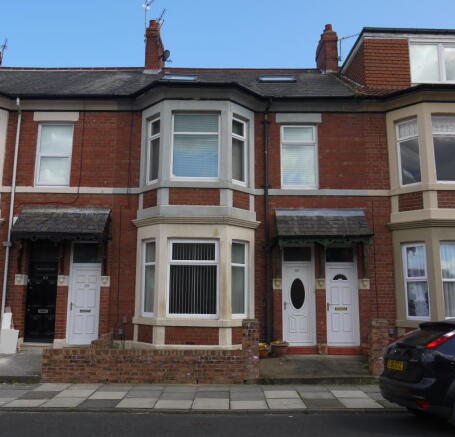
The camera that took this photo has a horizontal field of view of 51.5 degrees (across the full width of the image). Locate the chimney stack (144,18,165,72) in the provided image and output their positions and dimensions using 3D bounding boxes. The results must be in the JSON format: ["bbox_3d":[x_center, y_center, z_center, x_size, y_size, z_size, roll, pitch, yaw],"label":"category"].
[{"bbox_3d":[-2.569,-5.926,16.979,0.491,2.223,1.500,0,-10,0],"label":"chimney stack"}]

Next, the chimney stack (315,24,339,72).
[{"bbox_3d":[3.590,-5.837,16.985,0.414,1.971,1.600,0,-10,0],"label":"chimney stack"}]

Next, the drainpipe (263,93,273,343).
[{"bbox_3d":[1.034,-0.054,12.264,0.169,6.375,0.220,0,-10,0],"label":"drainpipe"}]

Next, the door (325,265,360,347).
[{"bbox_3d":[2.916,2.158,11.921,0.826,2.086,0.100,1,-8,0],"label":"door"}]

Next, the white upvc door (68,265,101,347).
[{"bbox_3d":[-3.685,2.207,12.216,0.774,2.045,0.090,0,-10,0],"label":"white upvc door"}]

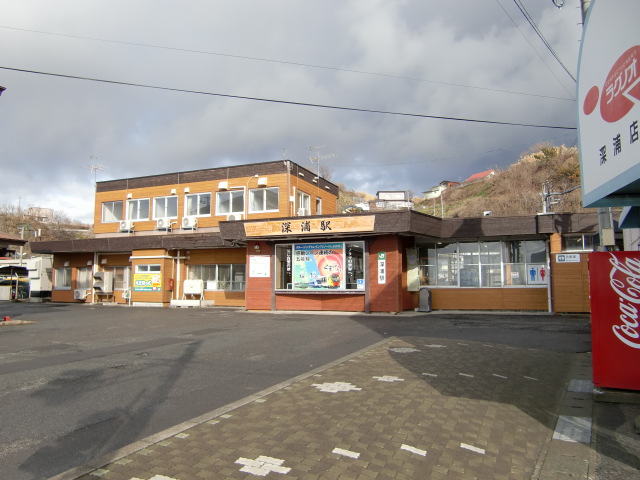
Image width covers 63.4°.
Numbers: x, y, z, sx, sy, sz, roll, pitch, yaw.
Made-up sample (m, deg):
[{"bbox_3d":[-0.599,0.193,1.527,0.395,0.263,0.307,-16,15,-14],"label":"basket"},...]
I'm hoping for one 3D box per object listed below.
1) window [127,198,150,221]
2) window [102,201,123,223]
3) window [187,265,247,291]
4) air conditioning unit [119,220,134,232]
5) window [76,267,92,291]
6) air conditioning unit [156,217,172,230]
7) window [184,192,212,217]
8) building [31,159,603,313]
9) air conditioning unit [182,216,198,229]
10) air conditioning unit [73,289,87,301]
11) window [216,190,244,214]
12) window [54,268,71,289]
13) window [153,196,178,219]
[{"bbox_3d":[-9.740,-1.602,27.849,1.650,1.229,0.100,-2,-6,24],"label":"window"},{"bbox_3d":[-11.932,-1.594,29.828,1.588,1.213,0.130,-2,-6,25],"label":"window"},{"bbox_3d":[-5.059,1.857,25.372,3.491,1.307,0.100,-2,-6,24],"label":"window"},{"bbox_3d":[-10.654,-0.797,28.634,0.740,0.537,0.280,-2,-6,25],"label":"air conditioning unit"},{"bbox_3d":[-13.178,2.192,29.071,1.221,1.236,0.100,-2,-6,24],"label":"window"},{"bbox_3d":[-7.979,-0.825,26.514,0.770,0.540,0.290,-2,-6,24],"label":"air conditioning unit"},{"bbox_3d":[-6.373,-1.815,27.227,1.702,1.235,0.130,-2,-6,25],"label":"window"},{"bbox_3d":[-2.449,-0.122,26.619,30.461,7.121,10.292,-2,-6,25],"label":"building"},{"bbox_3d":[-6.729,-0.885,26.790,0.740,0.566,0.280,-2,-6,25],"label":"air conditioning unit"},{"bbox_3d":[-13.764,3.151,29.793,0.740,0.549,0.280,-2,-6,25],"label":"air conditioning unit"},{"bbox_3d":[-4.372,-1.794,25.401,1.663,1.170,0.100,-2,-6,24],"label":"window"},{"bbox_3d":[-15.363,2.339,31.029,1.455,1.239,0.130,-2,-6,25],"label":"window"},{"bbox_3d":[-8.366,-1.721,28.158,1.726,1.263,0.130,-2,-6,25],"label":"window"}]

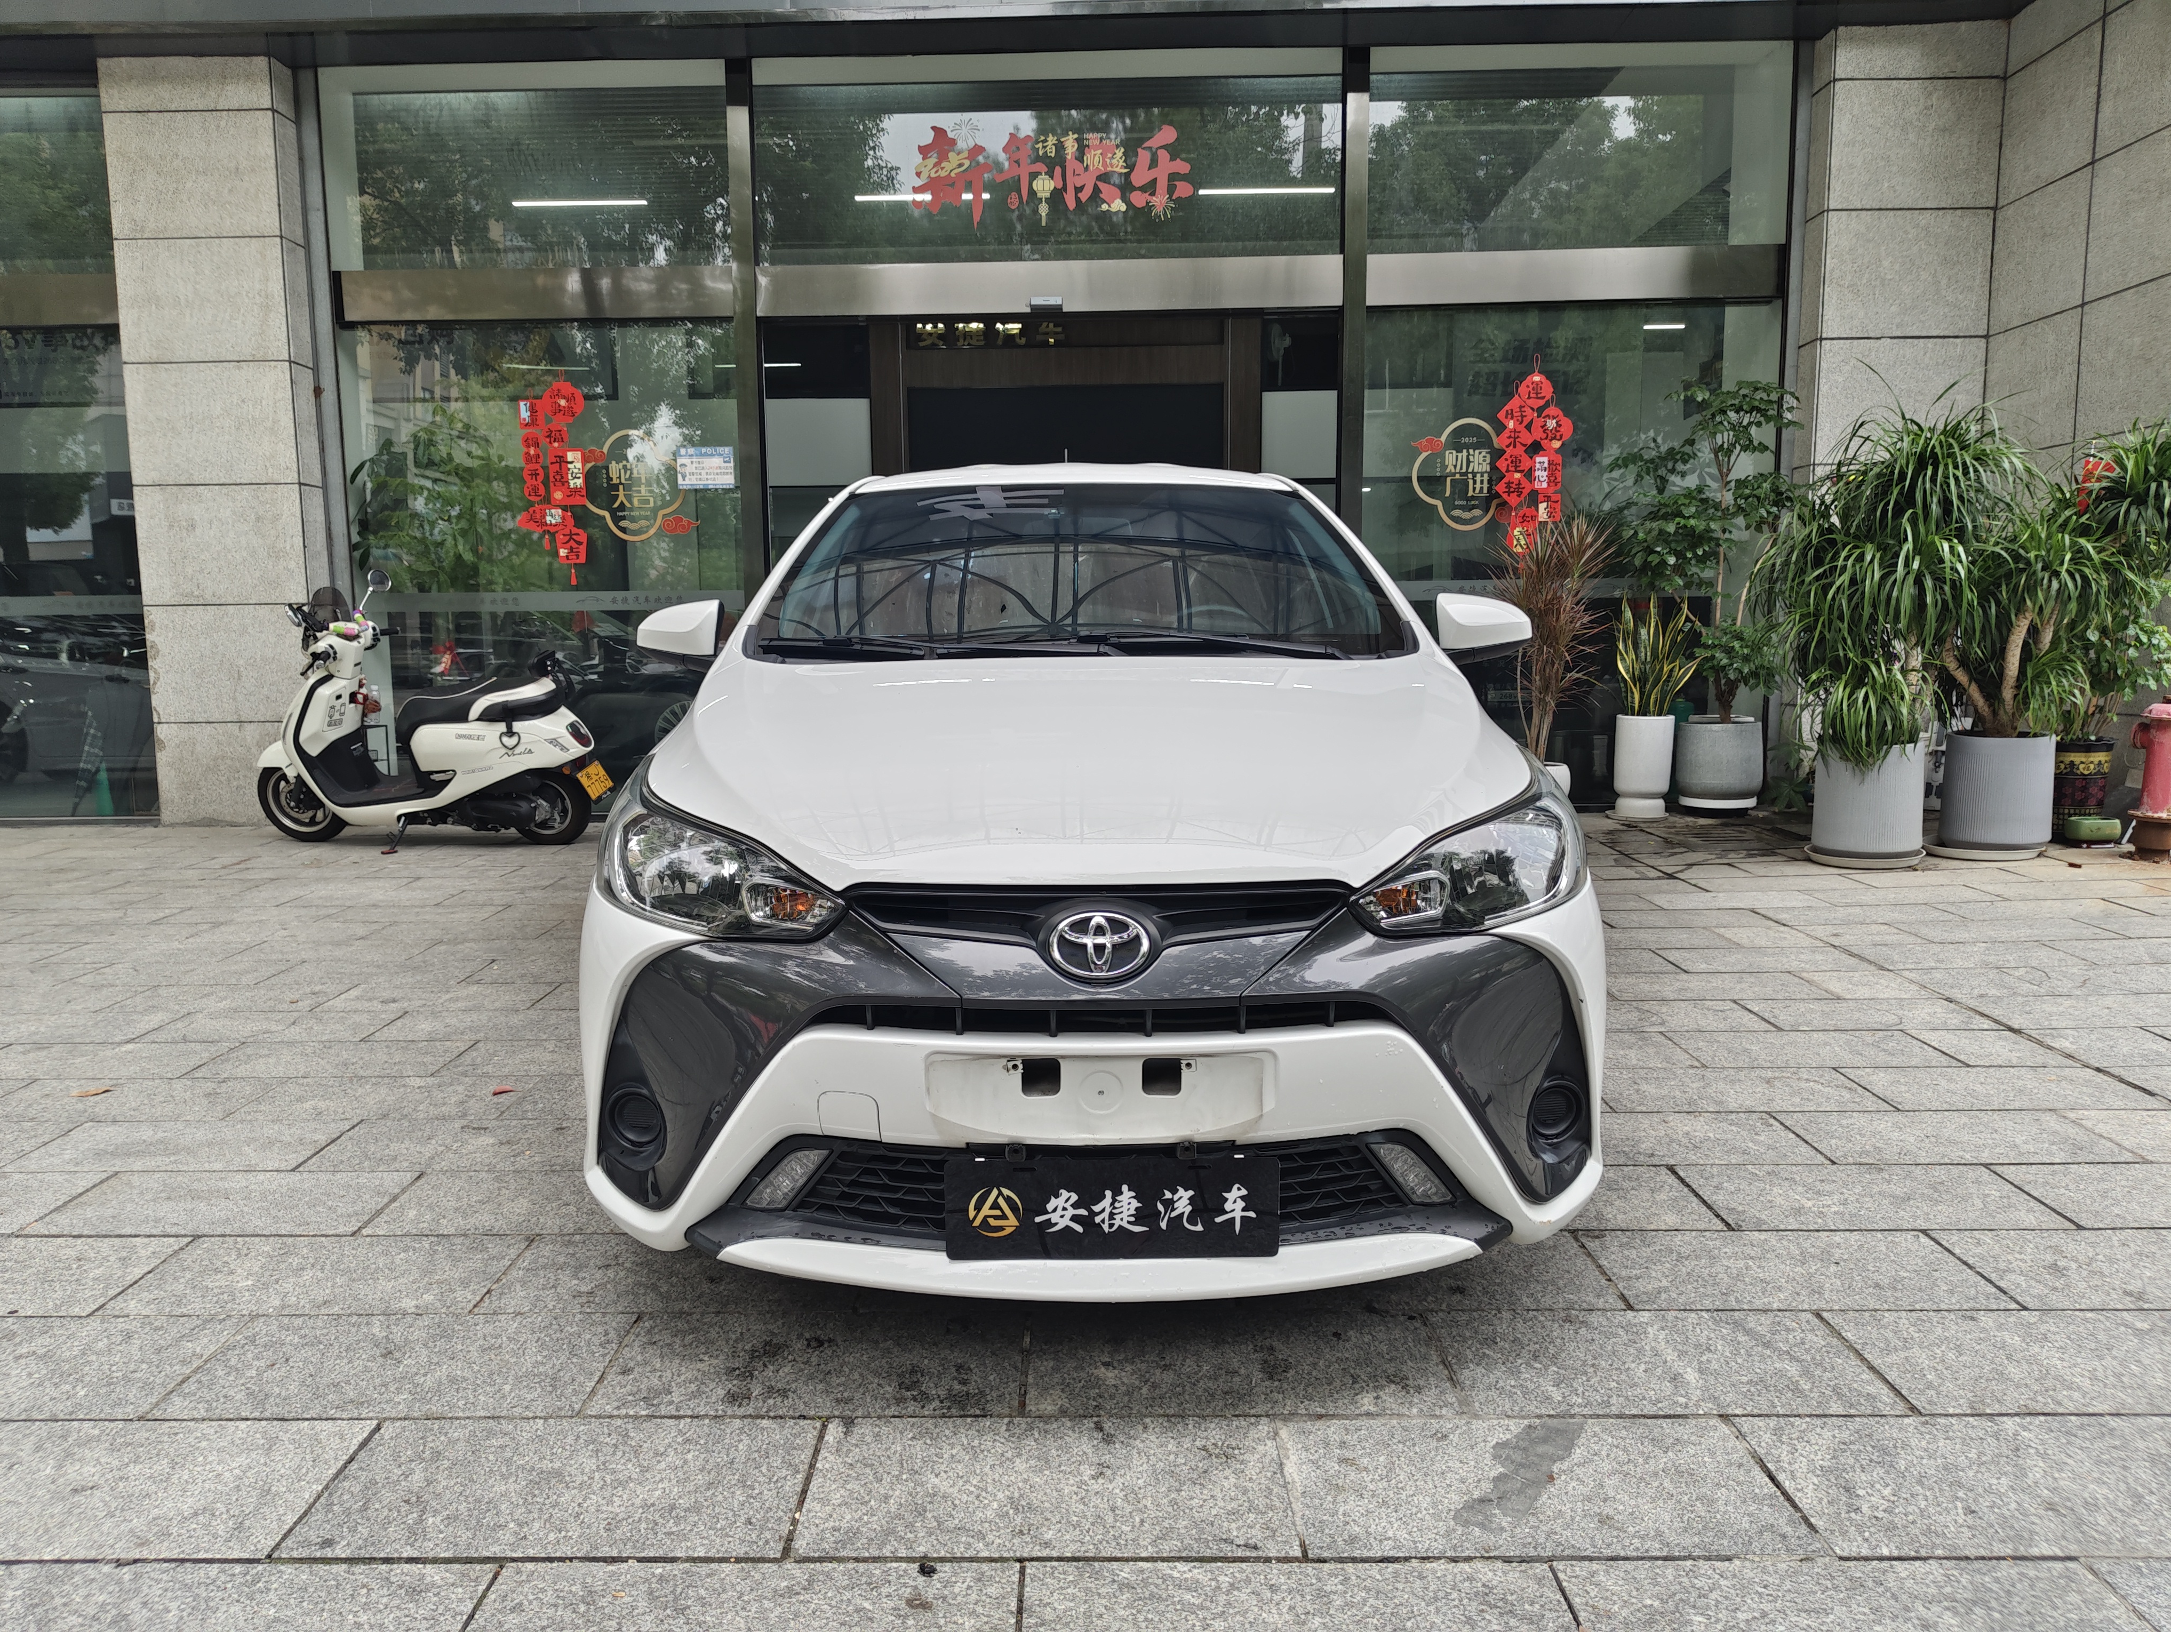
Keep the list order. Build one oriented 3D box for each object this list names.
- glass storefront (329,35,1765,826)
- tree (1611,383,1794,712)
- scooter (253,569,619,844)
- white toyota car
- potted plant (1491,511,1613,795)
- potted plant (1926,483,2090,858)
[{"bbox_3d":[-0.142,-1.881,7.694,7.400,3.800,0.280,-1,8,-1],"label":"glass storefront"},{"bbox_3d":[3.081,-1.322,7.512,0.970,1.720,0.850,0,8,0],"label":"tree"},{"bbox_3d":[-3.103,-0.500,7.126,1.780,1.260,0.740,1,8,7],"label":"scooter"},{"bbox_3d":[-0.016,-0.201,4.041,1.750,1.480,4.160,-1,8,-1],"label":"white toyota car"},{"bbox_3d":[2.325,-0.730,7.503,0.630,1.550,0.600,0,8,0],"label":"potted plant"},{"bbox_3d":[4.096,-0.657,6.677,0.800,1.610,0.780,0,8,0],"label":"potted plant"}]

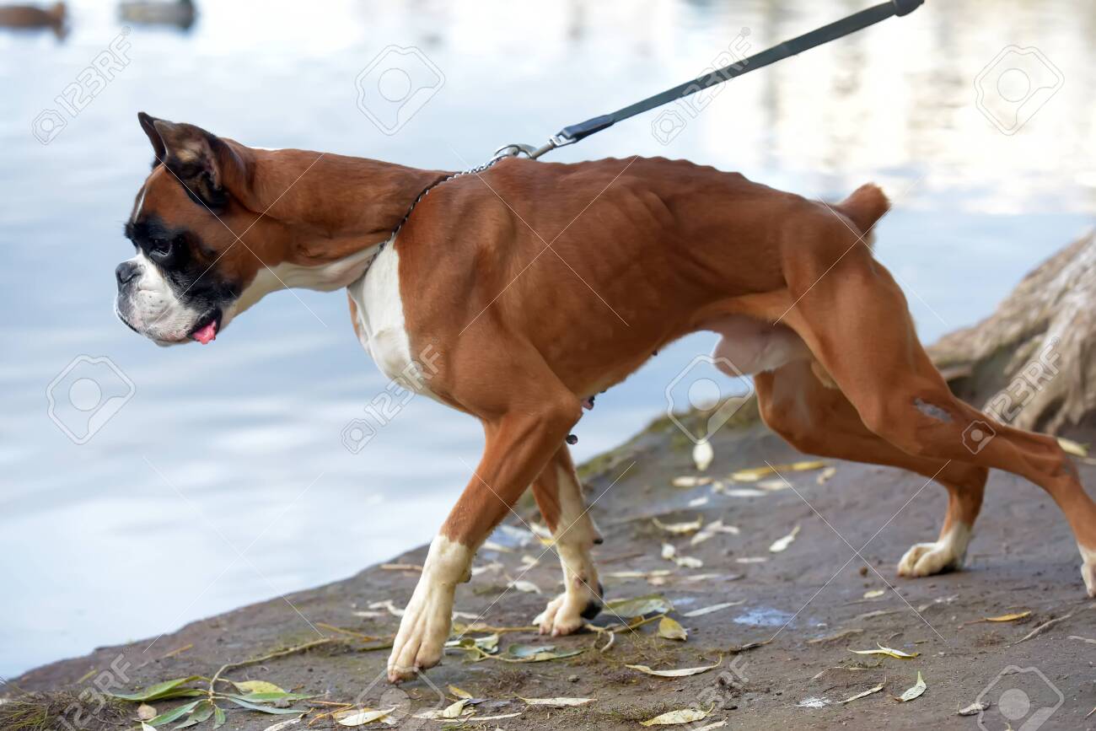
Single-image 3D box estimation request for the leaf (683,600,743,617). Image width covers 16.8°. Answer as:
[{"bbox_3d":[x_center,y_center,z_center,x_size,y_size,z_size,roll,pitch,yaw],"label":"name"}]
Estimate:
[{"bbox_3d":[0.198,0.292,4.456,0.093,0.008,0.015,-10,10,-36],"label":"leaf"}]

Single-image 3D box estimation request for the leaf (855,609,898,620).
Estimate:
[{"bbox_3d":[0.410,0.310,4.623,0.060,0.007,0.016,-5,11,-30],"label":"leaf"}]

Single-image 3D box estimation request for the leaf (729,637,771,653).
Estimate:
[{"bbox_3d":[0.225,0.313,4.160,0.058,0.010,0.022,-9,11,-31],"label":"leaf"}]

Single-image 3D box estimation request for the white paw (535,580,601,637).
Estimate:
[{"bbox_3d":[0.023,0.281,4.310,0.078,0.060,0.055,-7,11,-37],"label":"white paw"}]

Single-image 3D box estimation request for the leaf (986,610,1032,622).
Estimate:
[{"bbox_3d":[0.533,0.290,4.297,0.055,0.009,0.015,-6,8,-14],"label":"leaf"}]

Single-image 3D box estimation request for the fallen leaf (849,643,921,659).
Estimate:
[{"bbox_3d":[0.400,0.340,4.418,0.083,0.014,0.024,1,9,8],"label":"fallen leaf"}]

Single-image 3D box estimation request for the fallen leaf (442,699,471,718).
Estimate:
[{"bbox_3d":[-0.099,0.371,4.015,0.025,0.016,0.041,4,11,44],"label":"fallen leaf"}]

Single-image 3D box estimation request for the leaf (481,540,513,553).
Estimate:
[{"bbox_3d":[-0.068,0.242,4.945,0.017,0.009,0.070,-10,10,-35],"label":"leaf"}]

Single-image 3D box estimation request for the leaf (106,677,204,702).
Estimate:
[{"bbox_3d":[-0.432,0.358,4.100,0.108,0.020,0.035,-4,9,-3],"label":"leaf"}]

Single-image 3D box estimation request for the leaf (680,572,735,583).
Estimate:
[{"bbox_3d":[0.199,0.265,4.648,0.064,0.008,0.016,-6,8,-12],"label":"leaf"}]

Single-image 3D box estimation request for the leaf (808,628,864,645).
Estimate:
[{"bbox_3d":[0.349,0.328,4.502,0.074,0.010,0.017,-6,11,-34],"label":"leaf"}]

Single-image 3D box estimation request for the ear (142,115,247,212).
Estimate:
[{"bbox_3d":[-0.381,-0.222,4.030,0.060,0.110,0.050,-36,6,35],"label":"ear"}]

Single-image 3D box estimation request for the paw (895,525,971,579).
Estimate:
[{"bbox_3d":[0.507,0.243,4.883,0.080,0.056,0.056,-4,10,-25],"label":"paw"}]

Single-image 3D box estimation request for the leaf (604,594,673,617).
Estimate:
[{"bbox_3d":[0.106,0.283,4.370,0.085,0.018,0.040,-6,9,-15],"label":"leaf"}]

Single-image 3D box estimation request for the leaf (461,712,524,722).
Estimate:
[{"bbox_3d":[-0.063,0.392,4.132,0.070,0.005,0.010,-3,10,-18],"label":"leaf"}]

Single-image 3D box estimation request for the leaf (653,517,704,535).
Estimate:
[{"bbox_3d":[0.180,0.222,5.129,0.070,0.018,0.022,-1,9,-5],"label":"leaf"}]

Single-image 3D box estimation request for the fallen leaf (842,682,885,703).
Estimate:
[{"bbox_3d":[0.336,0.350,3.967,0.066,0.011,0.013,-11,11,-40],"label":"fallen leaf"}]

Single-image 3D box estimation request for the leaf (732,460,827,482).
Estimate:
[{"bbox_3d":[0.322,0.147,5.165,0.130,0.012,0.035,-6,9,-18],"label":"leaf"}]

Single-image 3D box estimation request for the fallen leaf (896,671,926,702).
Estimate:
[{"bbox_3d":[0.414,0.366,4.235,0.016,0.021,0.052,6,11,34],"label":"fallen leaf"}]

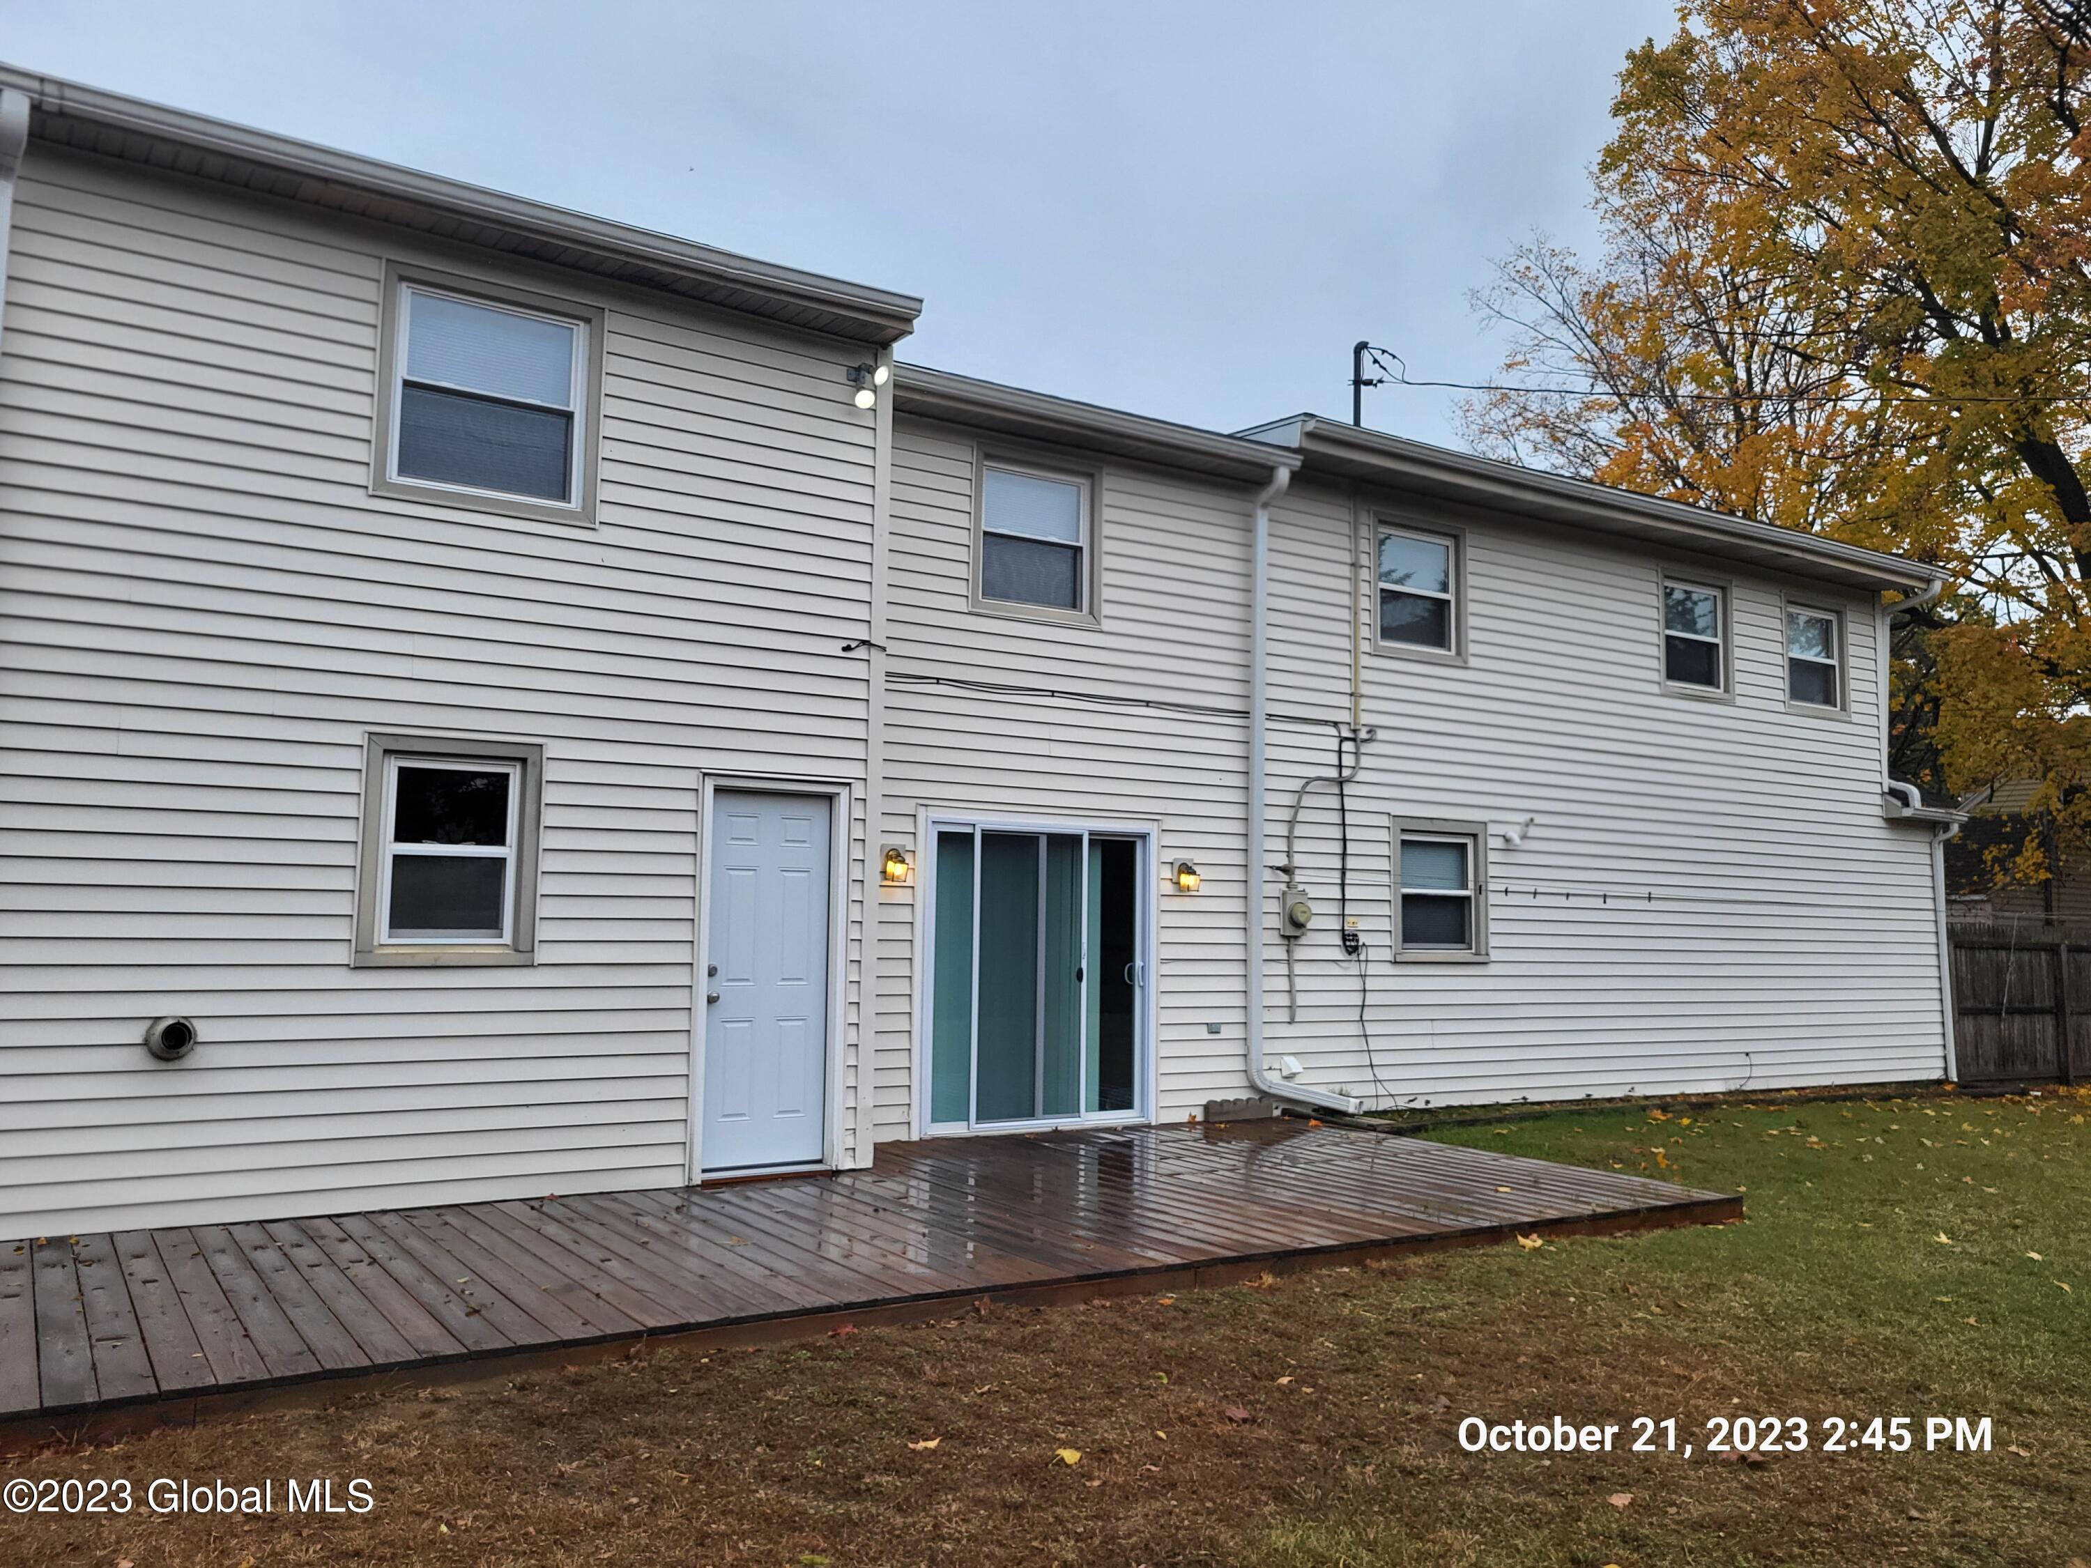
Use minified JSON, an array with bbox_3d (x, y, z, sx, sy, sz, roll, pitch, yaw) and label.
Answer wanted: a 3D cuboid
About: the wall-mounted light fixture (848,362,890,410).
[{"bbox_3d":[-1.014,-2.278,8.986,0.230,0.250,0.190,4,-7,-33],"label":"wall-mounted light fixture"}]

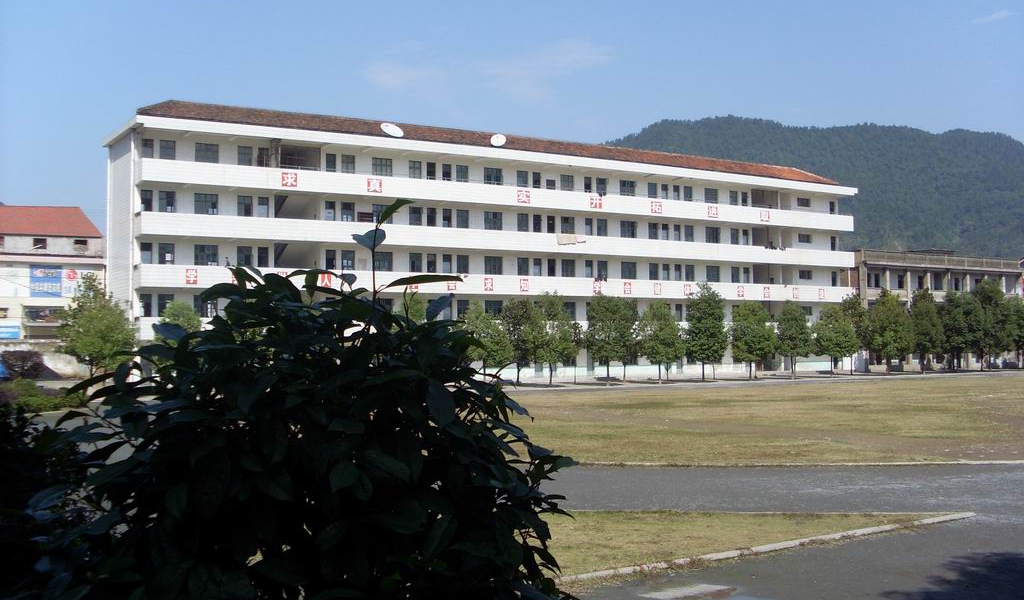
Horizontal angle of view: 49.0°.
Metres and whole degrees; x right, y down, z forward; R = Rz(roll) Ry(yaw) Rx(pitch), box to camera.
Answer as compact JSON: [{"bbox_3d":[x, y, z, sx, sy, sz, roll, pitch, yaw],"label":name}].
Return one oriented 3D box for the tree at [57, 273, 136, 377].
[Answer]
[{"bbox_3d":[-26.240,1.820,71.000,4.900,7.110,4.900,-1,-3,0],"label":"tree"}]

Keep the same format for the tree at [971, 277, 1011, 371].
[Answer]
[{"bbox_3d":[42.480,2.160,100.000,3.700,8.140,3.700,-1,-3,0],"label":"tree"}]

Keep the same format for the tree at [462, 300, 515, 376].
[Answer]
[{"bbox_3d":[-1.540,2.740,70.500,3.500,5.550,3.500,-1,-3,0],"label":"tree"}]

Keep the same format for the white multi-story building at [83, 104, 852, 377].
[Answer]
[{"bbox_3d":[1.880,-3.400,92.100,66.130,19.820,10.030,1,-3,-32],"label":"white multi-story building"}]

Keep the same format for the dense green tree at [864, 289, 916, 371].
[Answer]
[{"bbox_3d":[30.900,2.600,92.000,4.100,6.920,4.100,-1,-3,0],"label":"dense green tree"}]

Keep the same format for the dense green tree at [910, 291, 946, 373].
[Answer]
[{"bbox_3d":[34.760,2.610,94.500,3.300,7.150,3.300,-1,-3,0],"label":"dense green tree"}]

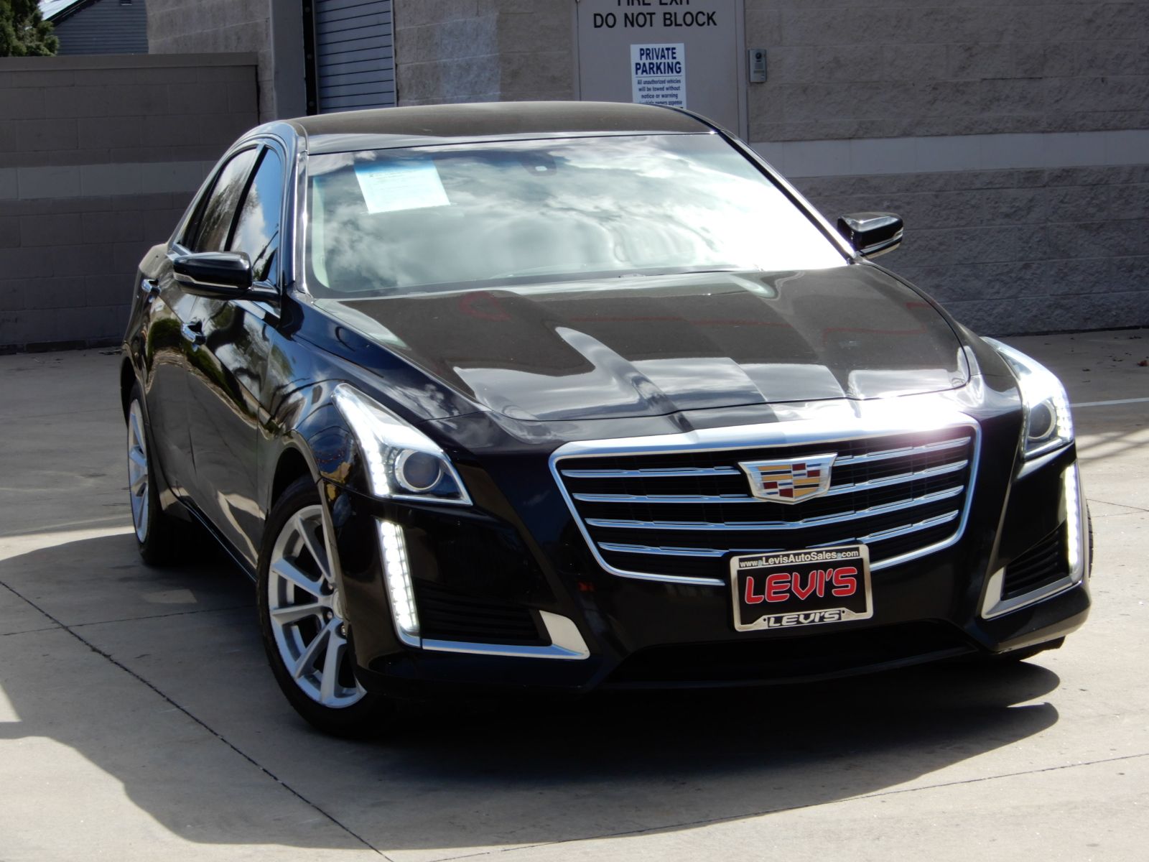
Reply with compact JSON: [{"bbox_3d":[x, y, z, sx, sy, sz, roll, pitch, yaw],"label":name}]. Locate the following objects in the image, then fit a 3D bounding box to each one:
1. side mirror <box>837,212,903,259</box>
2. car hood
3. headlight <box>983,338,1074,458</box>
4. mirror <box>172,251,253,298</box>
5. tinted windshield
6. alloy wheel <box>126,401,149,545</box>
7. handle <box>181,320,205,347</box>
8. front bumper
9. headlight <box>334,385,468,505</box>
[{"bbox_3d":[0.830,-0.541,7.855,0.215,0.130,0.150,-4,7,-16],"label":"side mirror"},{"bbox_3d":[0.231,-0.231,6.679,1.480,0.220,1.300,-4,15,-16],"label":"car hood"},{"bbox_3d":[1.027,-0.081,6.640,0.200,0.250,0.550,-4,7,-16],"label":"headlight"},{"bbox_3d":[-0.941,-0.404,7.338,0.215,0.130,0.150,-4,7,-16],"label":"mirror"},{"bbox_3d":[-0.028,-0.577,7.472,1.430,0.150,0.880,-4,34,-16],"label":"tinted windshield"},{"bbox_3d":[-1.355,0.120,9.356,0.200,0.485,0.485,-4,7,-16],"label":"alloy wheel"},{"bbox_3d":[-1.063,-0.276,7.860,0.065,0.055,0.220,-4,7,-16],"label":"handle"},{"bbox_3d":[0.401,0.248,6.224,1.800,0.600,0.560,-4,7,-16],"label":"front bumper"},{"bbox_3d":[-0.389,0.029,6.226,0.200,0.250,0.550,-4,7,-16],"label":"headlight"}]

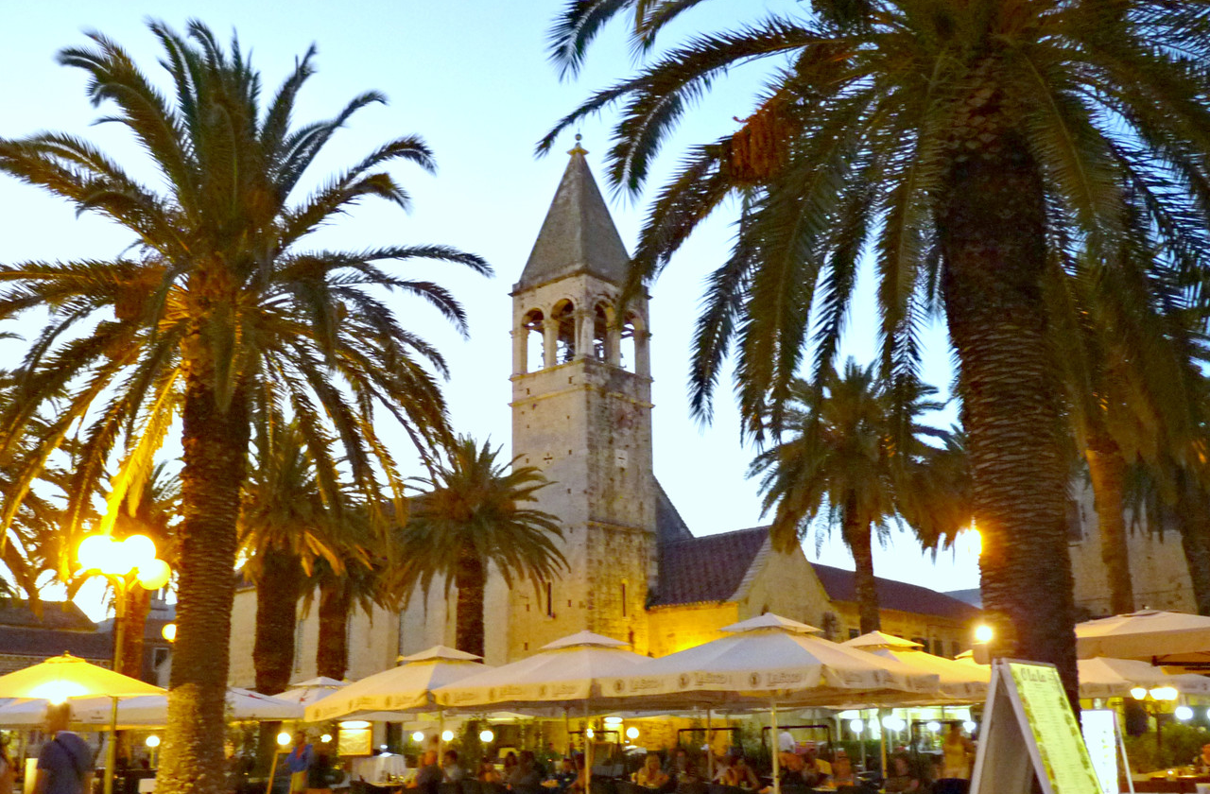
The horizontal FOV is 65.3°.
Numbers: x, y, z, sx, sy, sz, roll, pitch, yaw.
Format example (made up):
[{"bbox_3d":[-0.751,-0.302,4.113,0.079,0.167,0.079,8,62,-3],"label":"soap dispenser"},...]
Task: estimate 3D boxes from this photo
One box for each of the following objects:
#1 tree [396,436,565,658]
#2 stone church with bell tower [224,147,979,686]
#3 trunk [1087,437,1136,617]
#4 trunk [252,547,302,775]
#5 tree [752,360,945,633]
[{"bbox_3d":[-4.396,6.722,31.079,5.709,11.442,5.709,-1,-20,0],"label":"tree"},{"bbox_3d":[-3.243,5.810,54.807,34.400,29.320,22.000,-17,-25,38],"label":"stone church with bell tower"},{"bbox_3d":[14.604,5.743,26.531,0.758,9.396,0.758,-1,-20,0],"label":"trunk"},{"bbox_3d":[-9.413,7.573,26.557,1.134,6.757,1.134,-1,-20,0],"label":"trunk"},{"bbox_3d":[9.184,5.565,33.533,7.026,14.829,7.026,-1,-20,0],"label":"tree"}]

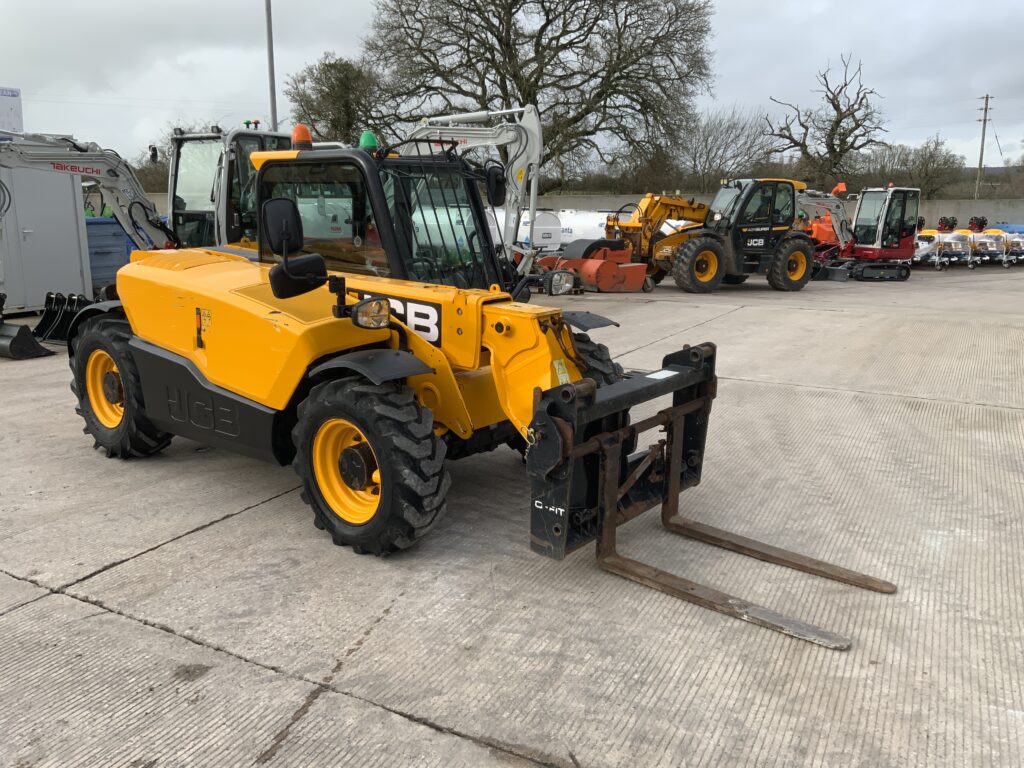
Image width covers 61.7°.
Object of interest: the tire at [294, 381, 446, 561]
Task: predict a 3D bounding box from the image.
[{"bbox_3d":[-0.694,0.391,4.163,0.835,0.835,0.330,10,16,38],"label":"tire"}]

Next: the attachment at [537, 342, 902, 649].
[{"bbox_3d":[1.016,0.402,3.858,1.310,0.940,1.360,10,16,38],"label":"attachment"}]

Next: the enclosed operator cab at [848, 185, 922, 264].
[{"bbox_3d":[9.765,-4.165,22.400,1.350,1.900,1.100,-6,13,-27],"label":"enclosed operator cab"}]

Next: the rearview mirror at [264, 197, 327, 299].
[{"bbox_3d":[-1.022,-0.641,4.030,0.270,0.460,0.170,-6,14,-26],"label":"rearview mirror"}]

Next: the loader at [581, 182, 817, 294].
[{"bbox_3d":[4.513,-3.516,20.018,5.100,2.500,2.300,-6,13,-29],"label":"loader"}]

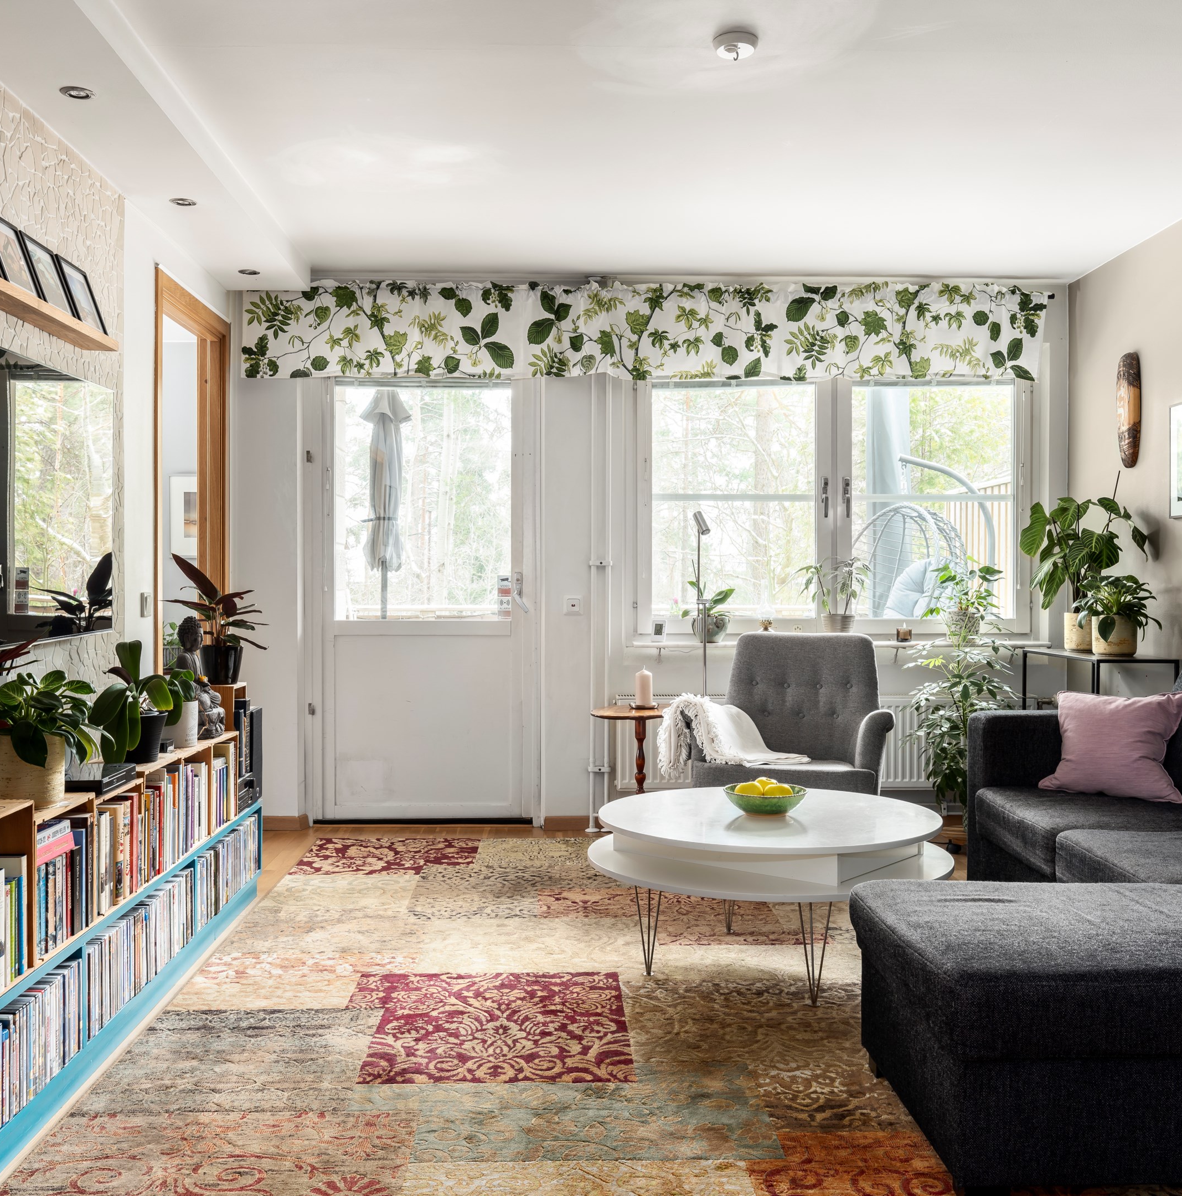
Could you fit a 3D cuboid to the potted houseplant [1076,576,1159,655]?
[{"bbox_3d":[1.997,0.068,4.906,0.290,0.310,0.290,0,1,-1],"label":"potted houseplant"}]

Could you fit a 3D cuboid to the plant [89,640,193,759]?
[{"bbox_3d":[-1.230,0.278,3.530,0.265,0.332,0.250,0,1,-1],"label":"plant"}]

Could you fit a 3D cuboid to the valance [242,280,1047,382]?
[{"bbox_3d":[0.242,-1.135,5.523,3.443,0.414,0.090,0,1,-1],"label":"valance"}]

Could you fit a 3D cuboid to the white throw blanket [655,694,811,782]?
[{"bbox_3d":[0.519,0.509,4.722,0.575,0.319,0.450,0,1,-1],"label":"white throw blanket"}]

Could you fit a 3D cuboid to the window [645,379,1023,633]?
[{"bbox_3d":[1.076,-0.440,5.724,1.691,1.209,0.100,0,1,-1],"label":"window"}]

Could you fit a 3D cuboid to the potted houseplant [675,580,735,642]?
[{"bbox_3d":[0.489,0.057,5.580,0.255,0.275,0.210,0,1,-2],"label":"potted houseplant"}]

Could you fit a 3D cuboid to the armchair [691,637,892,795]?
[{"bbox_3d":[0.794,0.584,4.979,0.740,0.880,0.800,0,1,15],"label":"armchair"}]

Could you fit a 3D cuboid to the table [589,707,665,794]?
[{"bbox_3d":[0.194,0.739,5.069,0.383,0.591,0.383,0,1,-1],"label":"table"}]

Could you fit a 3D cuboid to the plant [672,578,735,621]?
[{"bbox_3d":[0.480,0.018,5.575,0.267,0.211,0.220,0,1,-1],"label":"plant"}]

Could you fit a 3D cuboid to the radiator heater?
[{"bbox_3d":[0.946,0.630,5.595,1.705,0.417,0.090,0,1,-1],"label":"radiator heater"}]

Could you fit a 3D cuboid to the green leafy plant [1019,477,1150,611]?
[{"bbox_3d":[1.948,-0.208,5.133,0.470,0.520,0.410,0,1,-2],"label":"green leafy plant"}]

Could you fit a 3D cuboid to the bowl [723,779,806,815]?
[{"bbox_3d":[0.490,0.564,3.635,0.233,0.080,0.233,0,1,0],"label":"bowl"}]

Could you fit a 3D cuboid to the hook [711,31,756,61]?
[{"bbox_3d":[0.342,-1.312,3.101,0.112,0.050,0.112,0,1,-1],"label":"hook"}]

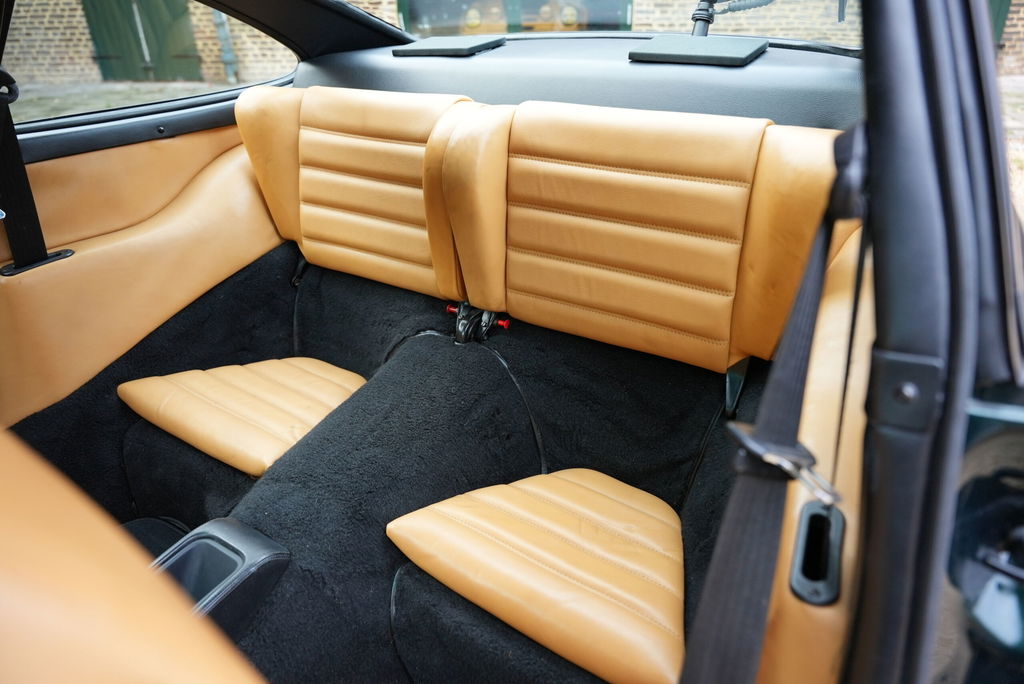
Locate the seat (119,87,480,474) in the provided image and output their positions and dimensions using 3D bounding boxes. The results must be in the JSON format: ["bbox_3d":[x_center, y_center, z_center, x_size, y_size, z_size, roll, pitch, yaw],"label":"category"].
[{"bbox_3d":[-0.361,-0.132,1.135,0.565,0.525,0.455,16,31,31],"label":"seat"}]

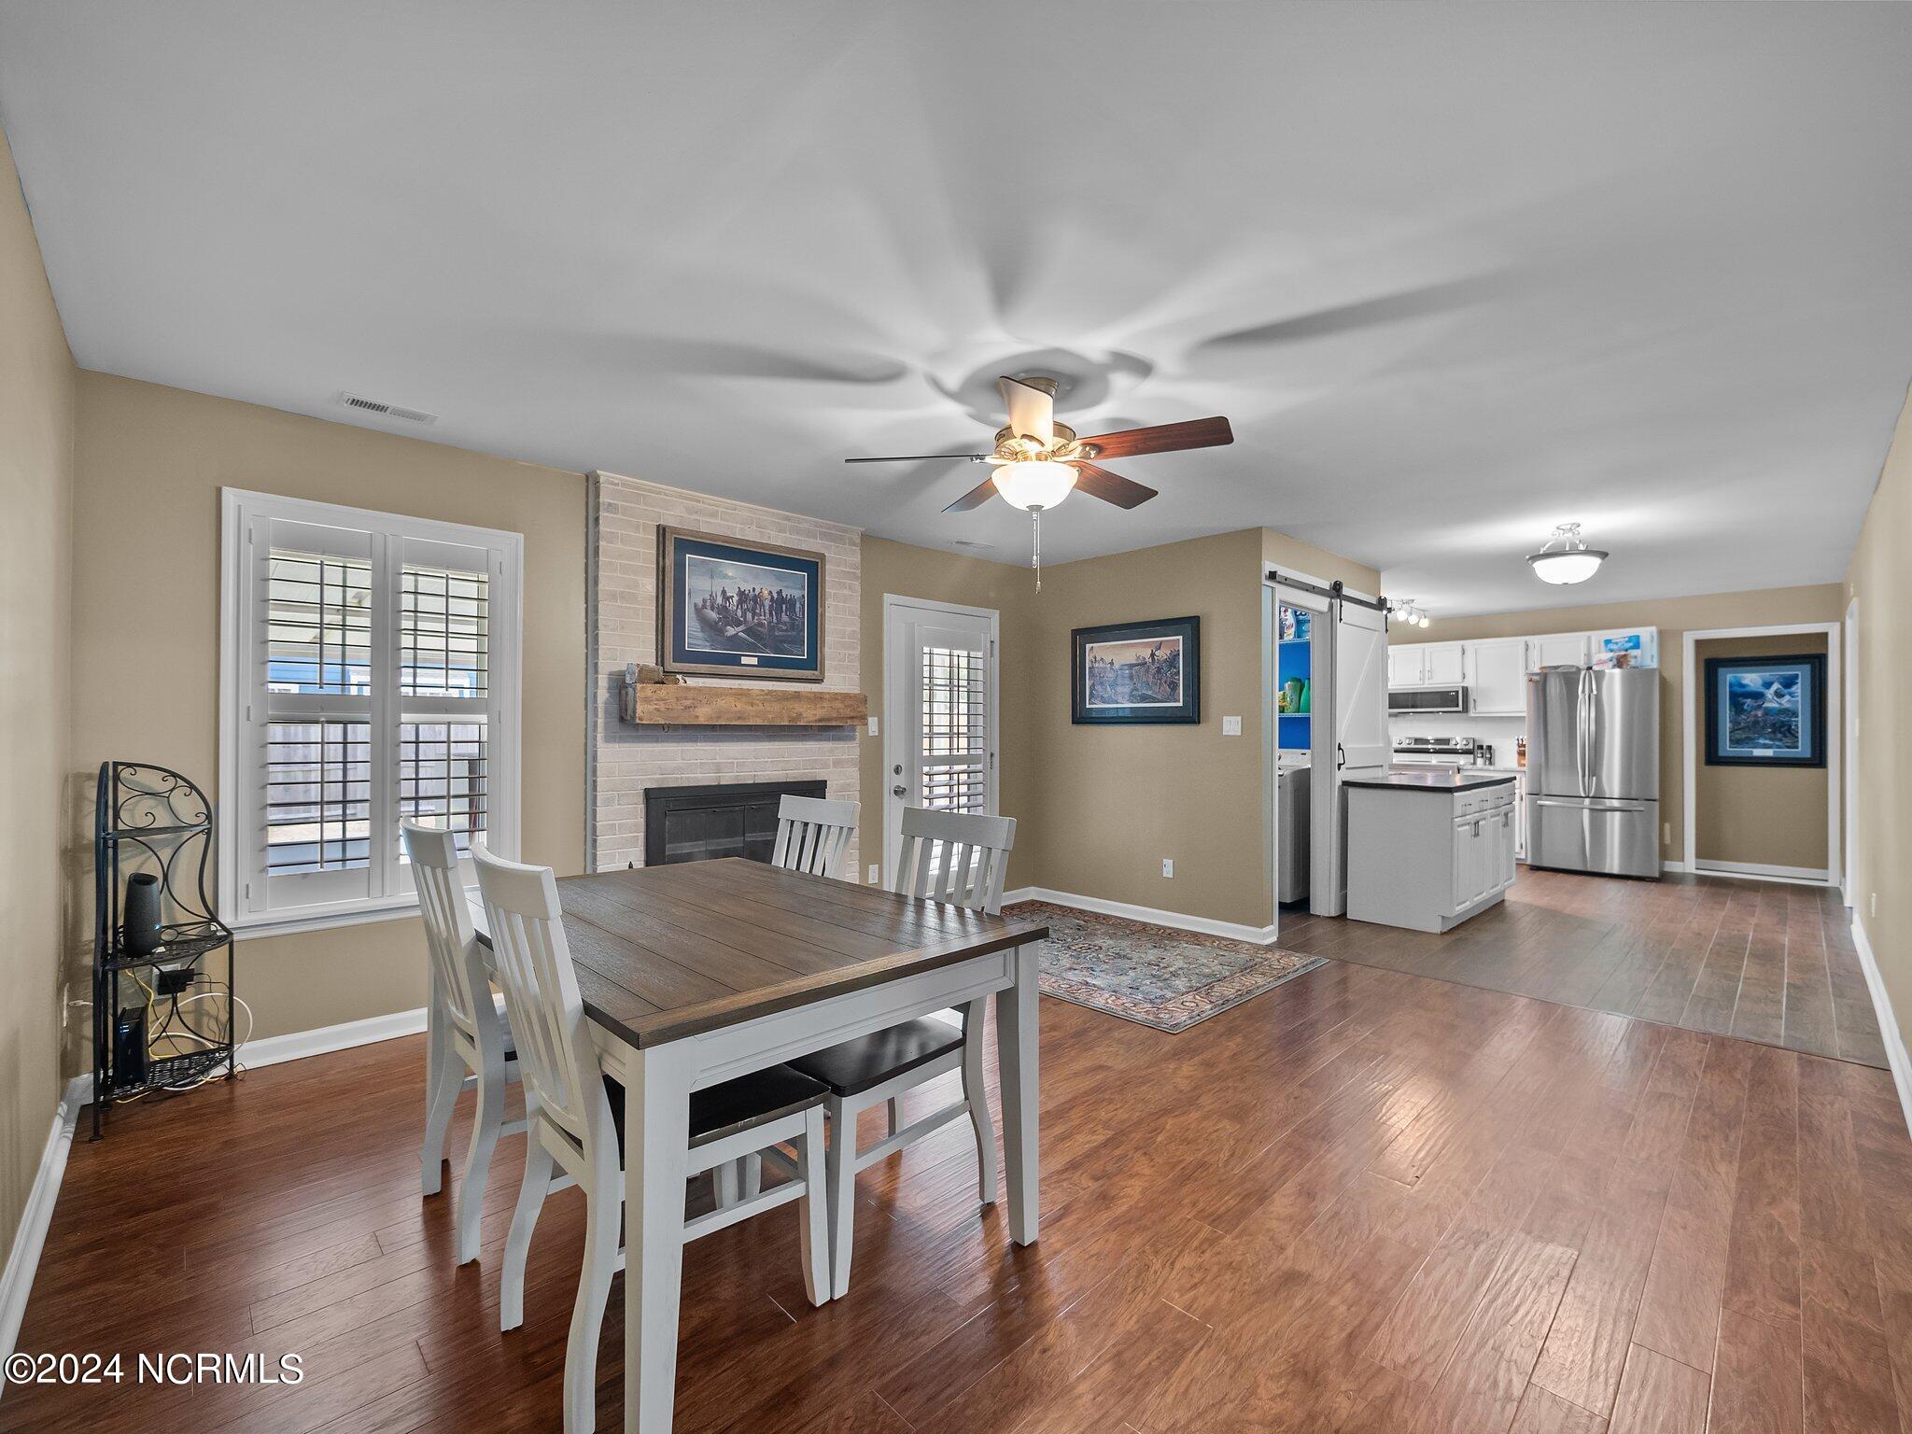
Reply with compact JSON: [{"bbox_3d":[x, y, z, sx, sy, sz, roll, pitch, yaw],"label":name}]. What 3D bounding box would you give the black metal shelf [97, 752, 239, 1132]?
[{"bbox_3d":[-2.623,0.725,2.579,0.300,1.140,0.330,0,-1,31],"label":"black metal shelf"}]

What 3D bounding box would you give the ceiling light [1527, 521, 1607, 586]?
[{"bbox_3d":[3.523,-0.927,4.442,0.450,0.350,0.450,-1,-1,43],"label":"ceiling light"}]

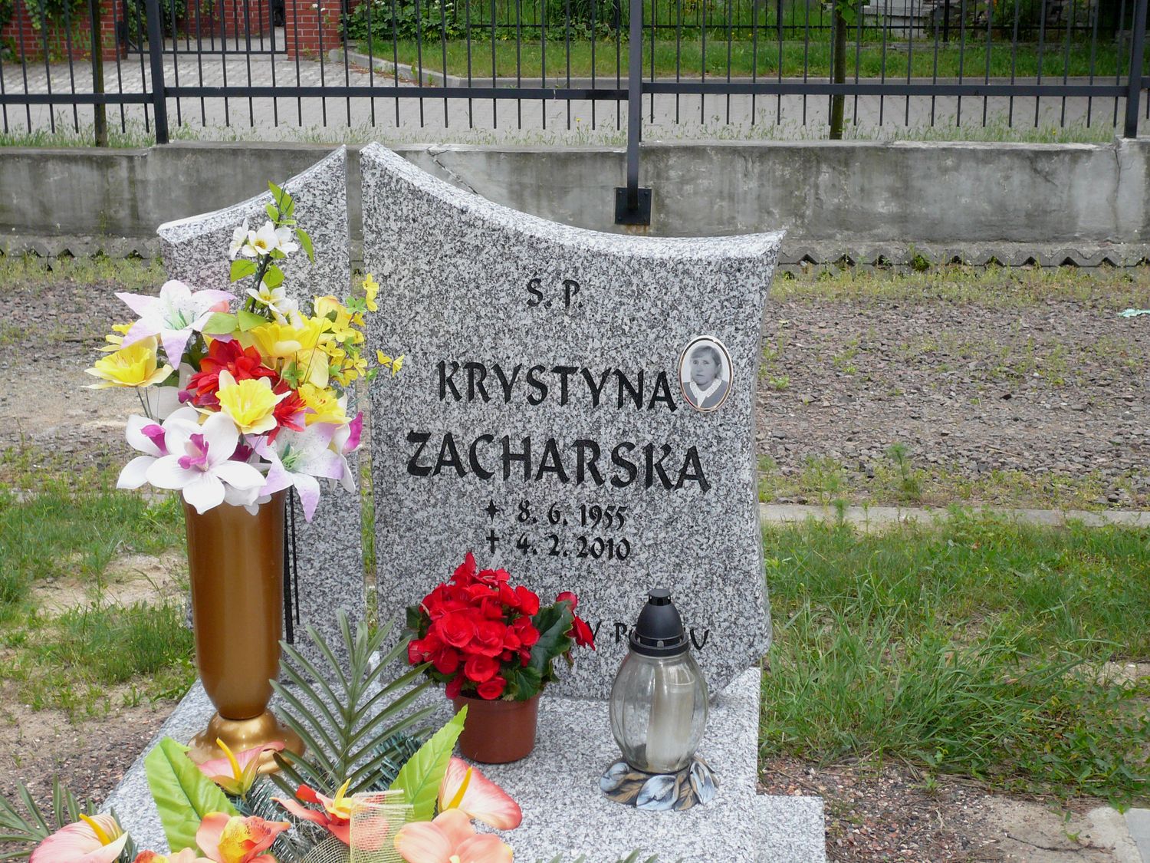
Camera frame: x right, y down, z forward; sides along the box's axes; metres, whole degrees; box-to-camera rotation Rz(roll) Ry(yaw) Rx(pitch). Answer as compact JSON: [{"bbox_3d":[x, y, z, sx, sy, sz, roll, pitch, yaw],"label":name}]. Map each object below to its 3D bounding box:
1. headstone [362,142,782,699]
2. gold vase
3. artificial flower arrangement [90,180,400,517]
[{"bbox_3d":[-0.001,-0.003,2.533,0.577,0.787,0.085,3,17,10],"label":"headstone"},{"bbox_3d":[-0.449,0.250,2.391,0.163,0.385,0.163,2,17,6],"label":"gold vase"},{"bbox_3d":[-0.424,-0.115,2.259,0.417,0.401,0.300,2,17,6],"label":"artificial flower arrangement"}]

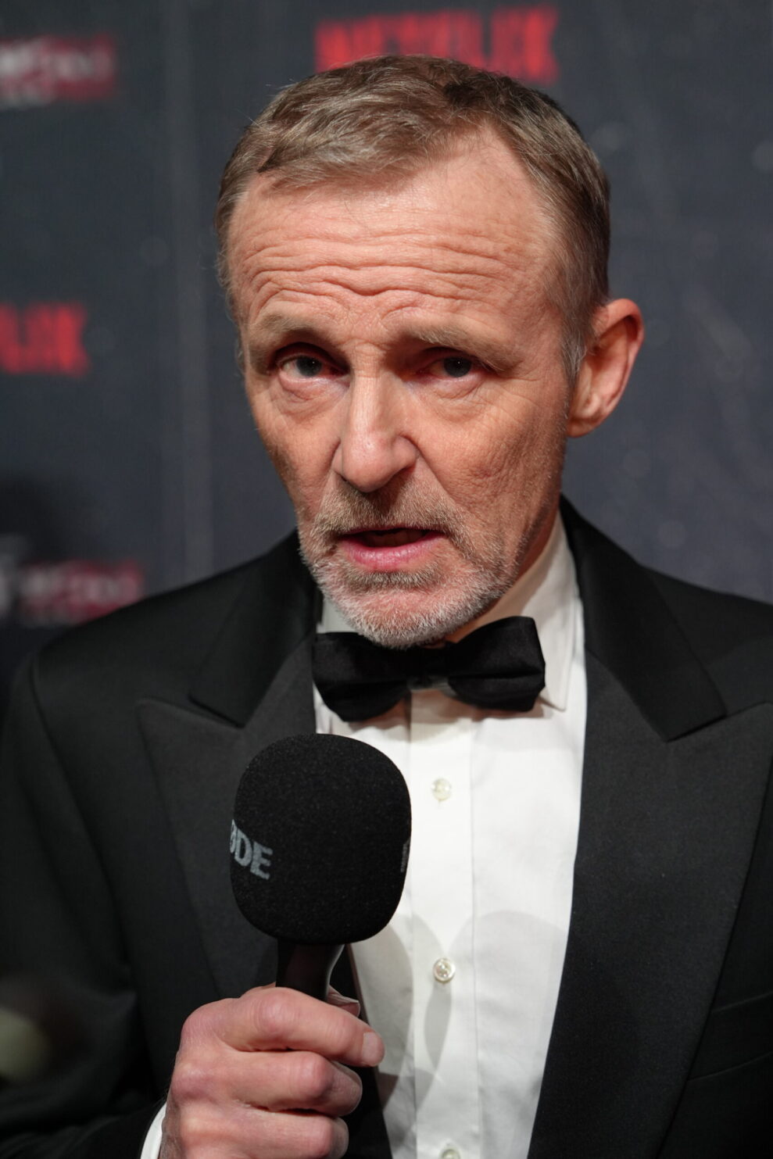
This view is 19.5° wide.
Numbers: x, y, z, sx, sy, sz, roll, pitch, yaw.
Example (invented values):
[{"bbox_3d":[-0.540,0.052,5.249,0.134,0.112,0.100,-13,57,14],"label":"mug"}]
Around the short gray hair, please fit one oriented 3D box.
[{"bbox_3d":[0.013,-0.151,1.006,0.172,0.170,0.197,0,14,17],"label":"short gray hair"}]

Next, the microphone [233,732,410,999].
[{"bbox_3d":[-0.031,0.161,0.895,0.070,0.205,0.070,-1,15,-21],"label":"microphone"}]

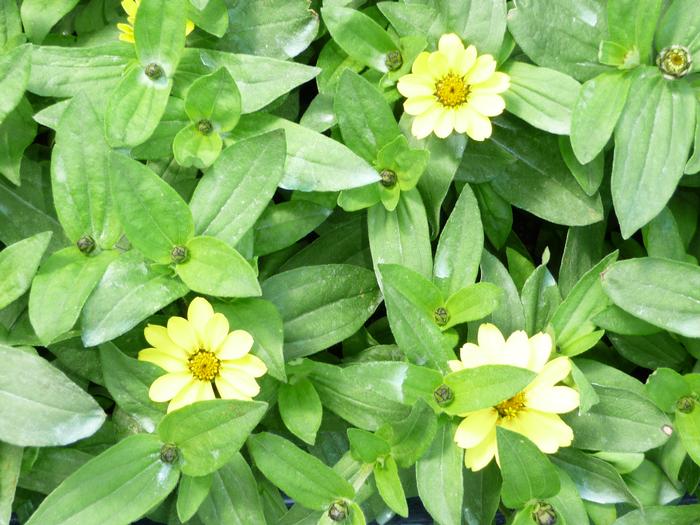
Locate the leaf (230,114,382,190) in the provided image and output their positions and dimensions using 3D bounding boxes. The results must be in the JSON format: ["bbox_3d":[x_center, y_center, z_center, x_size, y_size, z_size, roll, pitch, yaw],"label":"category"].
[{"bbox_3d":[-0.022,-0.048,0.646,0.079,0.012,0.029,18,71,15],"label":"leaf"}]

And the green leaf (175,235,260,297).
[{"bbox_3d":[-0.063,0.002,0.695,0.042,0.012,0.027,22,72,1],"label":"green leaf"}]

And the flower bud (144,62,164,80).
[{"bbox_3d":[-0.090,-0.088,0.670,0.009,0.009,0.009,1,68,-2],"label":"flower bud"}]

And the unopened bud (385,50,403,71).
[{"bbox_3d":[0.023,-0.105,0.755,0.009,0.009,0.009,0,70,0],"label":"unopened bud"}]

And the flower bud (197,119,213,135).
[{"bbox_3d":[-0.065,-0.060,0.649,0.007,0.008,0.007,0,60,0],"label":"flower bud"}]

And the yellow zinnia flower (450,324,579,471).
[{"bbox_3d":[0.078,0.065,0.690,0.061,0.018,0.065,0,78,0],"label":"yellow zinnia flower"}]

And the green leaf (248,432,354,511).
[{"bbox_3d":[-0.022,0.084,0.595,0.051,0.010,0.020,32,73,23],"label":"green leaf"}]

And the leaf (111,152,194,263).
[{"bbox_3d":[-0.088,-0.026,0.625,0.027,0.010,0.061,-30,65,-13],"label":"leaf"}]

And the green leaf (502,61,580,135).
[{"bbox_3d":[0.090,-0.075,0.675,0.054,0.010,0.028,24,79,5],"label":"green leaf"}]

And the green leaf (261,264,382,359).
[{"bbox_3d":[-0.014,0.022,0.643,0.061,0.012,0.037,-20,74,-8],"label":"green leaf"}]

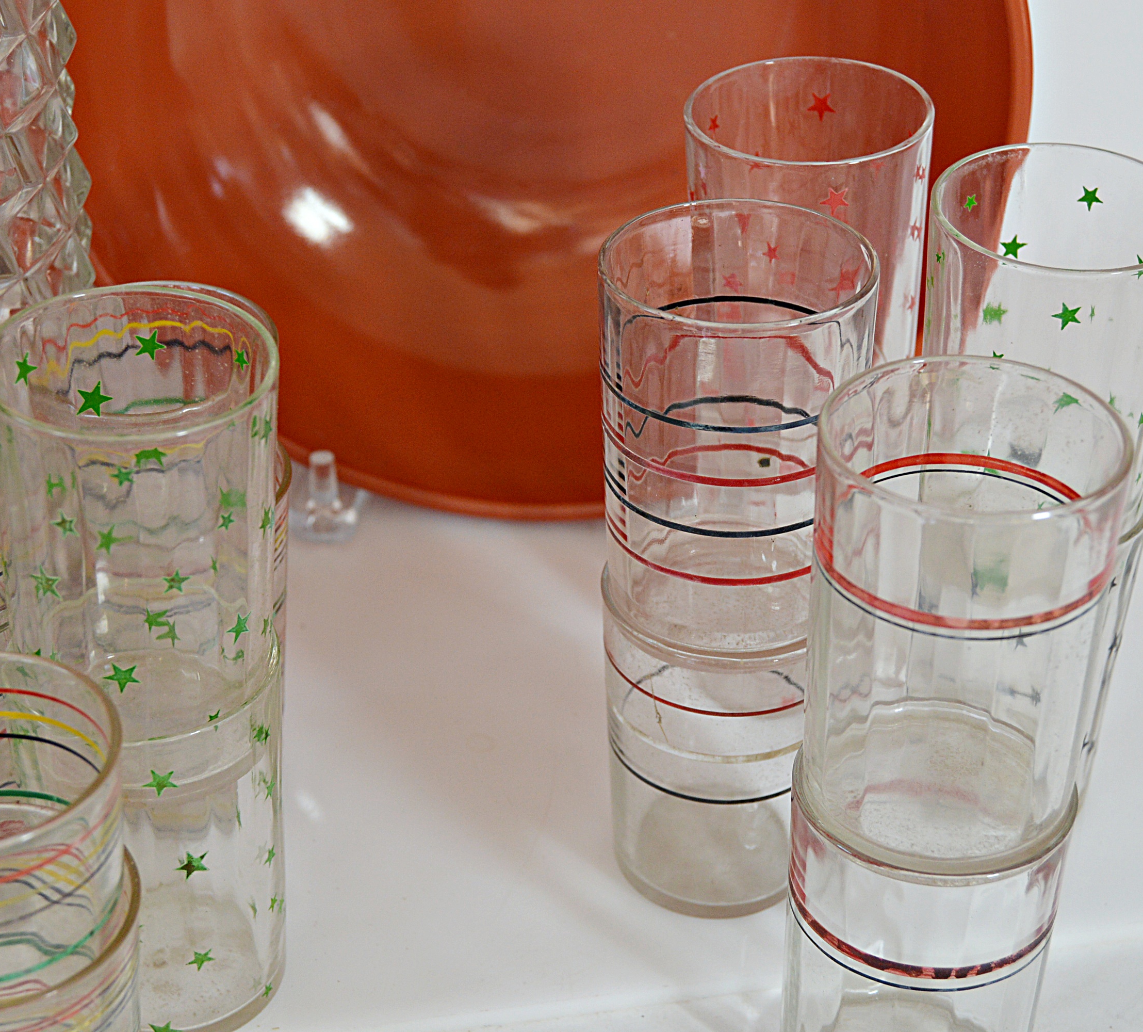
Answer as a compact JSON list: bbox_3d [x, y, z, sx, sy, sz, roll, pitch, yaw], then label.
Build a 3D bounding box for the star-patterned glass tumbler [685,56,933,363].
[{"bbox_3d":[0.068,-0.067,0.670,0.070,0.118,0.070,0,35,0],"label":"star-patterned glass tumbler"}]

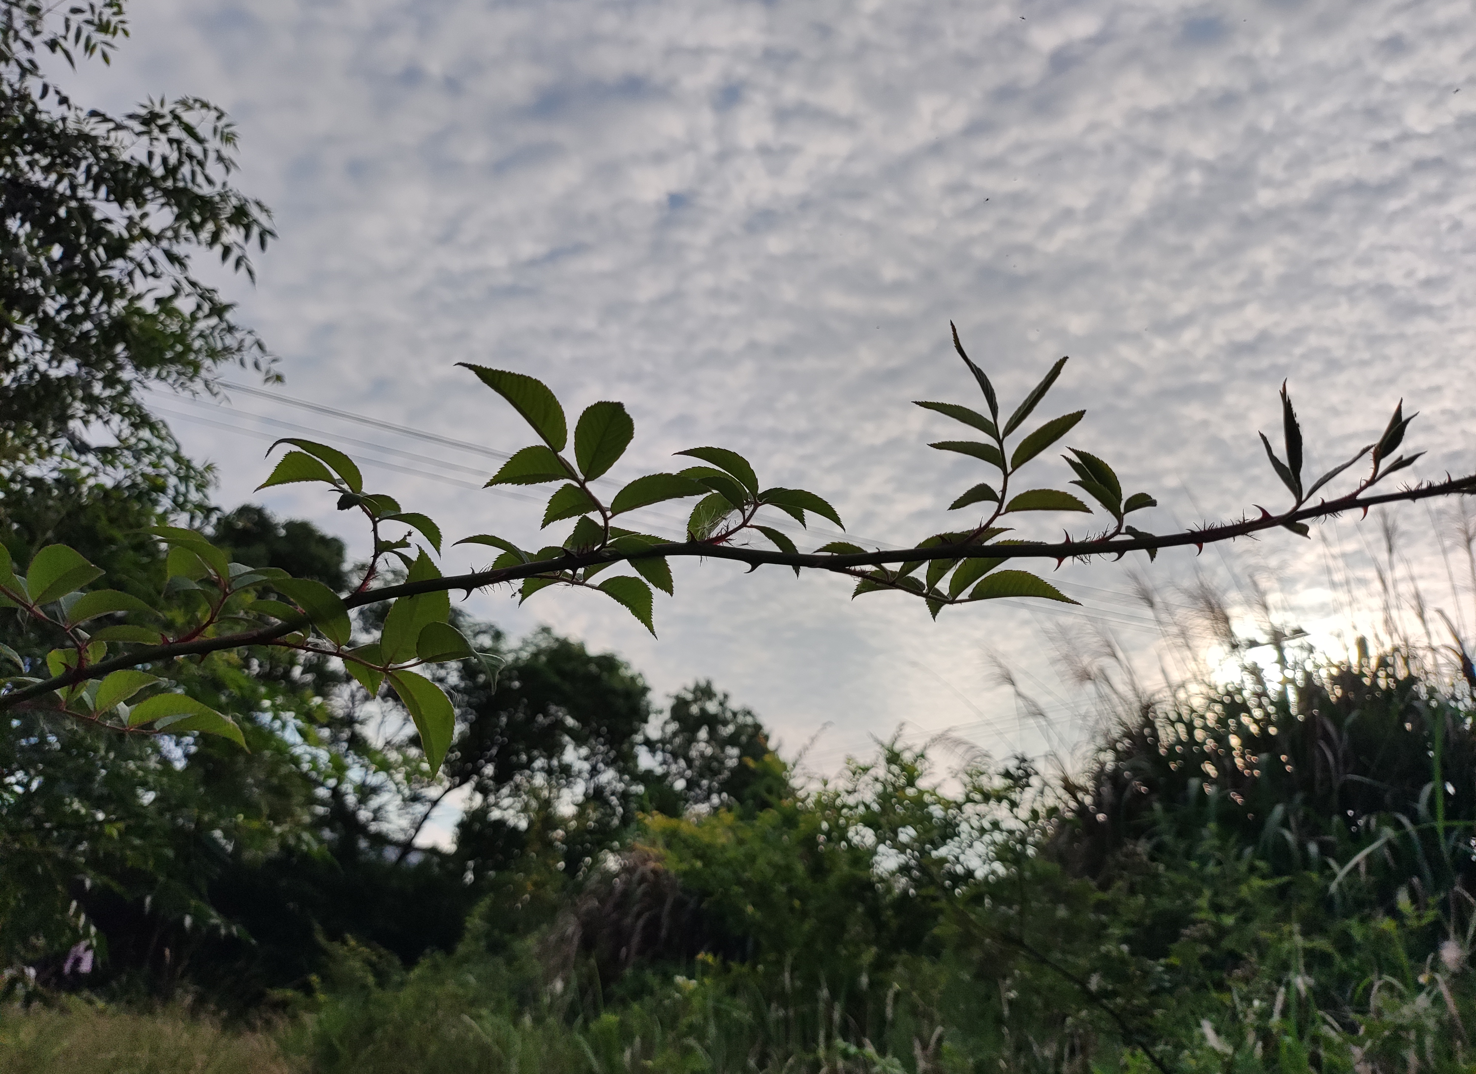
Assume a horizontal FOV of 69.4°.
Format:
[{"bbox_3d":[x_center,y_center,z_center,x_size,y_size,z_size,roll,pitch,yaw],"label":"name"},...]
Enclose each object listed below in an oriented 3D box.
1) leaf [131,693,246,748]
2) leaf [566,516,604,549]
[{"bbox_3d":[-0.234,0.078,0.455,0.049,0.010,0.023,12,-50,0],"label":"leaf"},{"bbox_3d":[-0.056,-0.002,0.392,0.015,0.017,0.005,3,28,39],"label":"leaf"}]

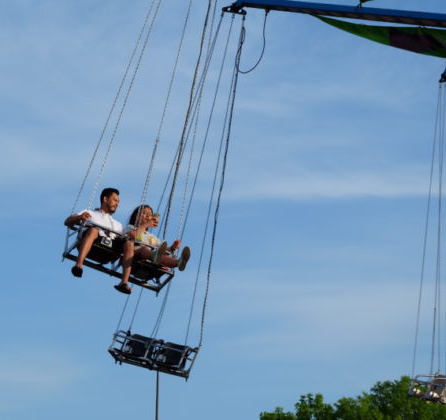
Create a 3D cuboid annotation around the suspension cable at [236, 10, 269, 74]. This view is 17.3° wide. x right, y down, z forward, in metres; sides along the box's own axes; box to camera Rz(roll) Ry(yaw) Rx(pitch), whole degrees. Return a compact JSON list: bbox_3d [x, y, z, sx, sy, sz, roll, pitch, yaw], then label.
[{"bbox_3d":[0.409,-2.382,20.900,0.460,0.910,0.160,-3,-12,18],"label":"suspension cable"}]

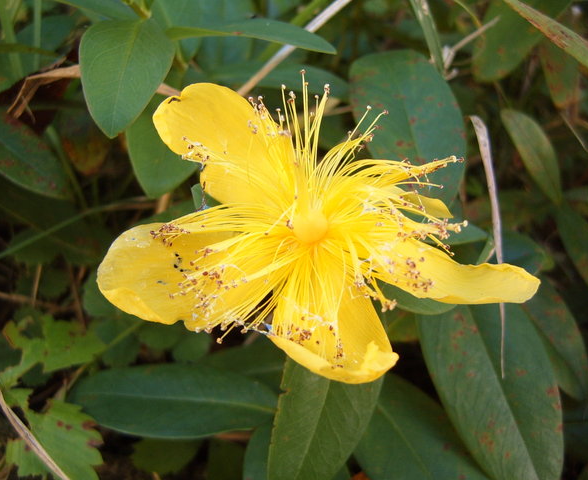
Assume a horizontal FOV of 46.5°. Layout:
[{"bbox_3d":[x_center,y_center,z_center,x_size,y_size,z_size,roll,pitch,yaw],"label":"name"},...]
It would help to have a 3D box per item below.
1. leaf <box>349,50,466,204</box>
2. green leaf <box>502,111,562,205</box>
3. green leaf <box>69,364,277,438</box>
[{"bbox_3d":[0.033,-0.030,0.200,0.035,0.008,0.055,-14,63,-4],"label":"leaf"},{"bbox_3d":[0.085,-0.030,0.245,0.014,0.006,0.042,-27,72,-17],"label":"green leaf"},{"bbox_3d":[-0.036,0.048,0.205,0.064,0.008,0.025,4,60,2],"label":"green leaf"}]

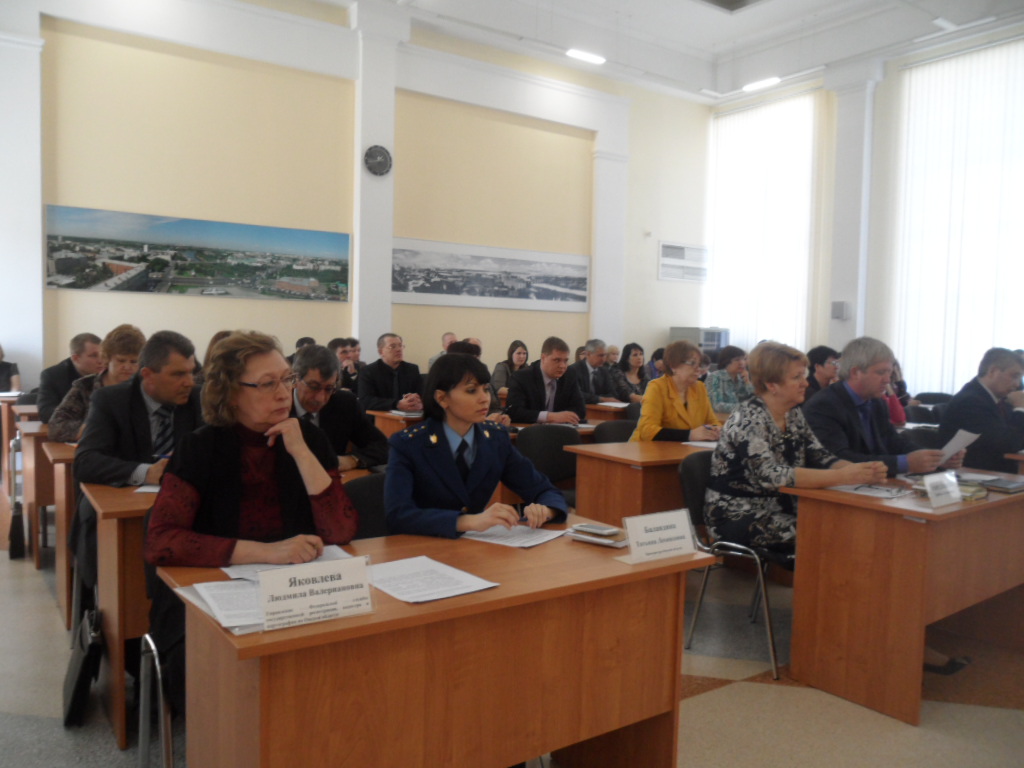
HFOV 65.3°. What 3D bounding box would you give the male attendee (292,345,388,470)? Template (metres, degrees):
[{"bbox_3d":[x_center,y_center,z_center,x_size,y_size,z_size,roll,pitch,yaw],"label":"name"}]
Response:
[{"bbox_3d":[-0.832,0.464,3.404,0.600,1.260,0.770,-1,4,-35],"label":"male attendee"}]

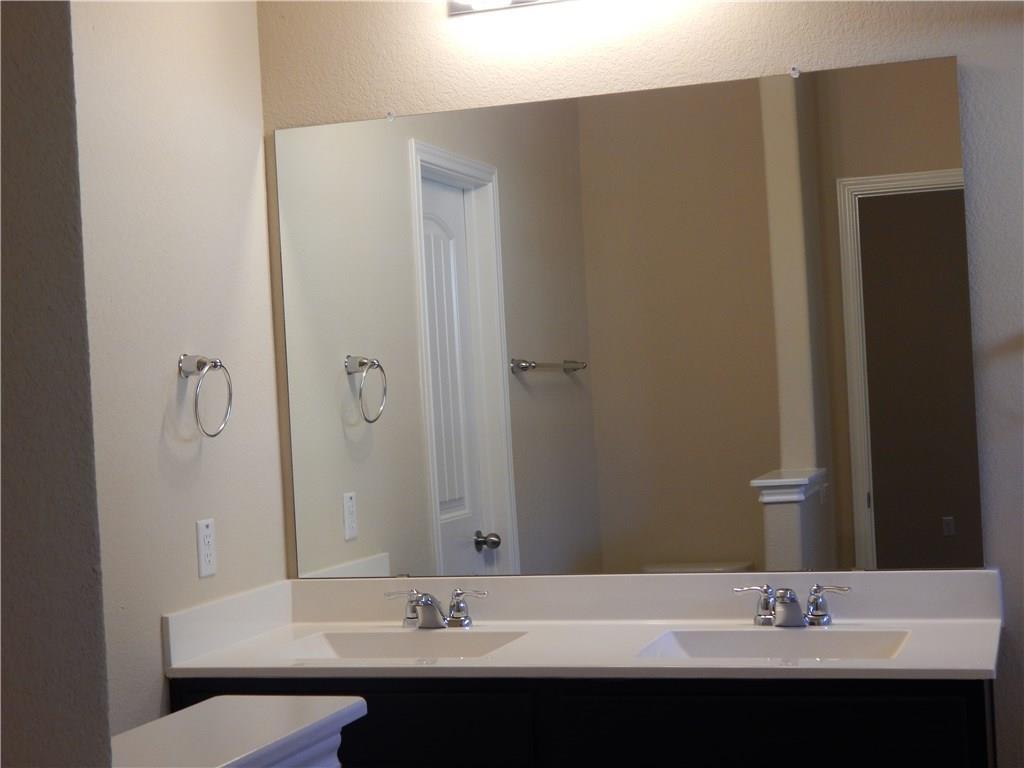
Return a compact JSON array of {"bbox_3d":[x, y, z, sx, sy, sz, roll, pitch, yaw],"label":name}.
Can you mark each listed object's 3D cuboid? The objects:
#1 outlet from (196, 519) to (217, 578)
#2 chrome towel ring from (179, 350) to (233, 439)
[{"bbox_3d":[-0.627,0.337,3.280,0.007,0.115,0.069,-3,0,18],"label":"outlet"},{"bbox_3d":[-0.623,0.023,3.228,0.082,0.174,0.154,-3,0,18],"label":"chrome towel ring"}]

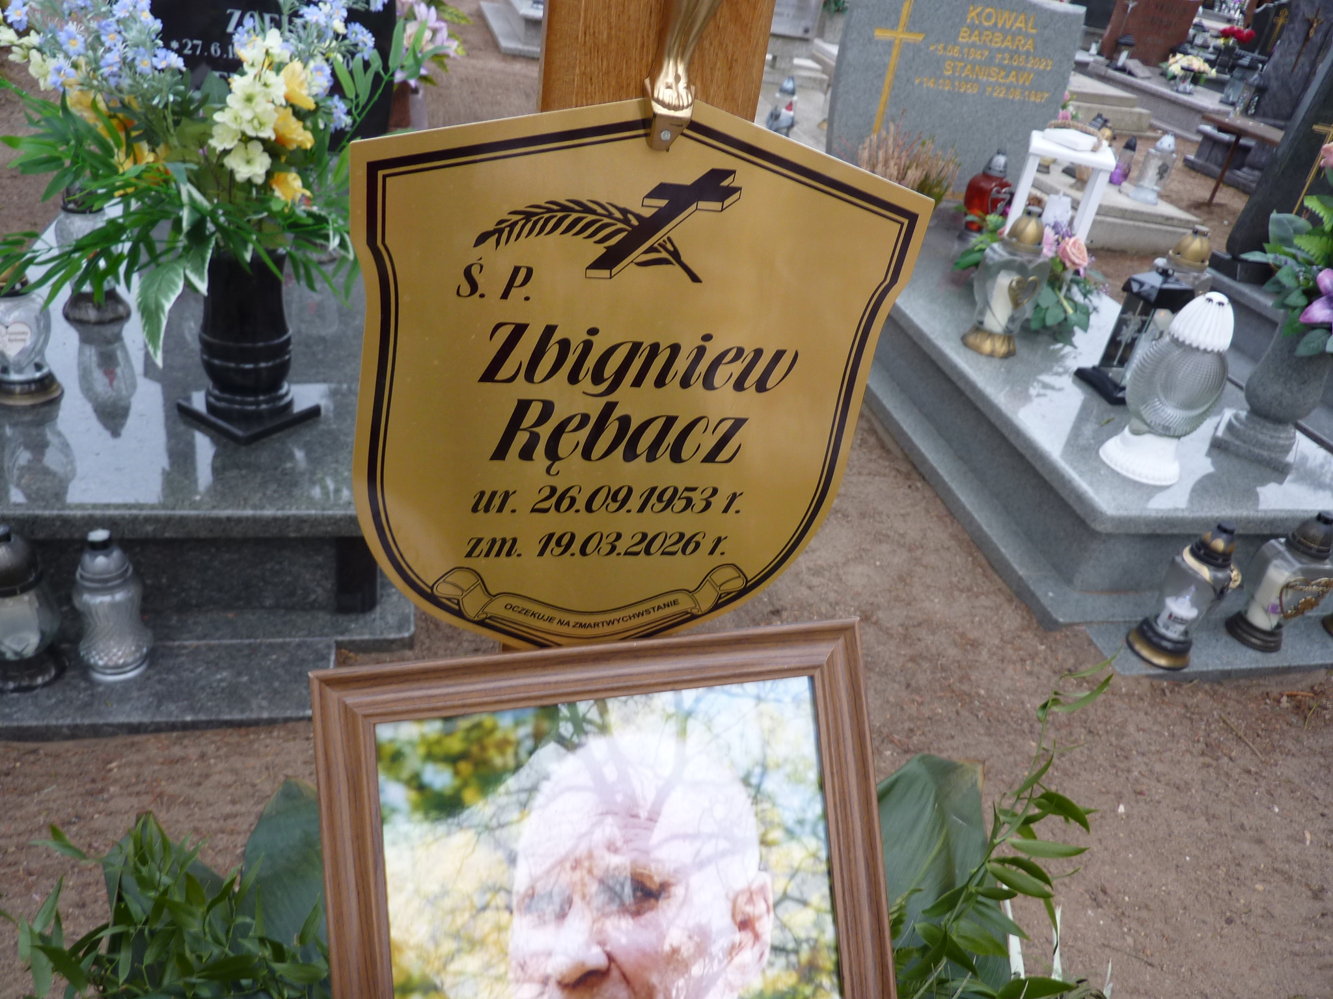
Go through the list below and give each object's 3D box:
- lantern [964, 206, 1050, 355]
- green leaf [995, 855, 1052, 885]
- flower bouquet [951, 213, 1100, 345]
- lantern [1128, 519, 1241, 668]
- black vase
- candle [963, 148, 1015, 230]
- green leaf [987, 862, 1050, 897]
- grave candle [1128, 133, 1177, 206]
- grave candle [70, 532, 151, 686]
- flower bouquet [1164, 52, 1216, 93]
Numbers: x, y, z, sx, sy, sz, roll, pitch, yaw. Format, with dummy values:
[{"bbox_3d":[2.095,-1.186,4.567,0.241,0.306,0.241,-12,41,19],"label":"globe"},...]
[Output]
[{"bbox_3d":[0.828,-0.529,2.322,0.165,0.334,0.135,-1,32,-17],"label":"lantern"},{"bbox_3d":[0.260,0.272,0.705,0.052,0.012,0.016,23,29,-2],"label":"green leaf"},{"bbox_3d":[0.980,-0.601,2.600,0.340,0.250,0.260,1,32,-14],"label":"flower bouquet"},{"bbox_3d":[0.942,0.161,1.715,0.115,0.281,0.122,-9,36,-29],"label":"lantern"},{"bbox_3d":[-0.648,-0.254,1.493,0.152,0.275,0.152,26,34,24],"label":"black vase"},{"bbox_3d":[1.111,-1.050,3.312,0.150,0.275,0.125,-3,33,-21],"label":"candle"},{"bbox_3d":[0.257,0.278,0.700,0.054,0.010,0.018,24,32,2],"label":"green leaf"},{"bbox_3d":[2.361,-1.605,4.644,0.135,0.290,0.135,-5,34,-23],"label":"grave candle"},{"bbox_3d":[-0.759,0.141,1.310,0.100,0.224,0.100,12,31,3],"label":"grave candle"},{"bbox_3d":[4.666,-3.810,8.600,0.410,0.340,0.330,1,32,-14],"label":"flower bouquet"}]

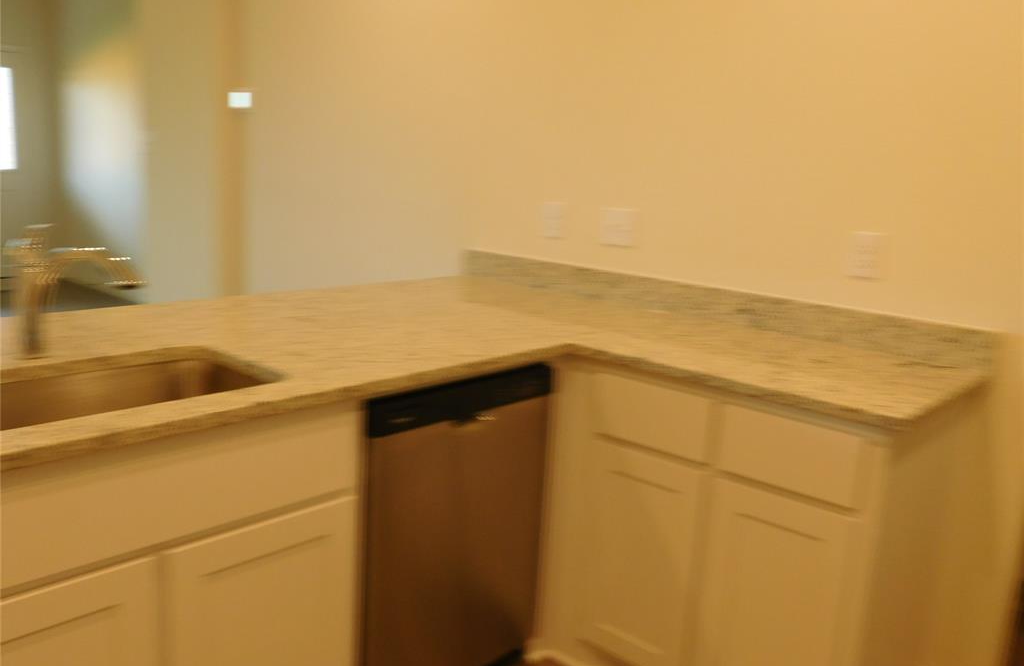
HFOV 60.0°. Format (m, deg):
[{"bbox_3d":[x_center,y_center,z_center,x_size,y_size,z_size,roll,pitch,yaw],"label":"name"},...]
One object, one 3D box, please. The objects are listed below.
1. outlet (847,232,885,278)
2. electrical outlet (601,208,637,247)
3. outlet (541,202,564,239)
[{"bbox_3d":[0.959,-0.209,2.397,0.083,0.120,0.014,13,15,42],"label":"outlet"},{"bbox_3d":[0.353,-0.350,2.946,0.124,0.120,0.014,13,15,42],"label":"electrical outlet"},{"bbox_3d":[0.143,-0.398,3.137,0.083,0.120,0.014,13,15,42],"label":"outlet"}]

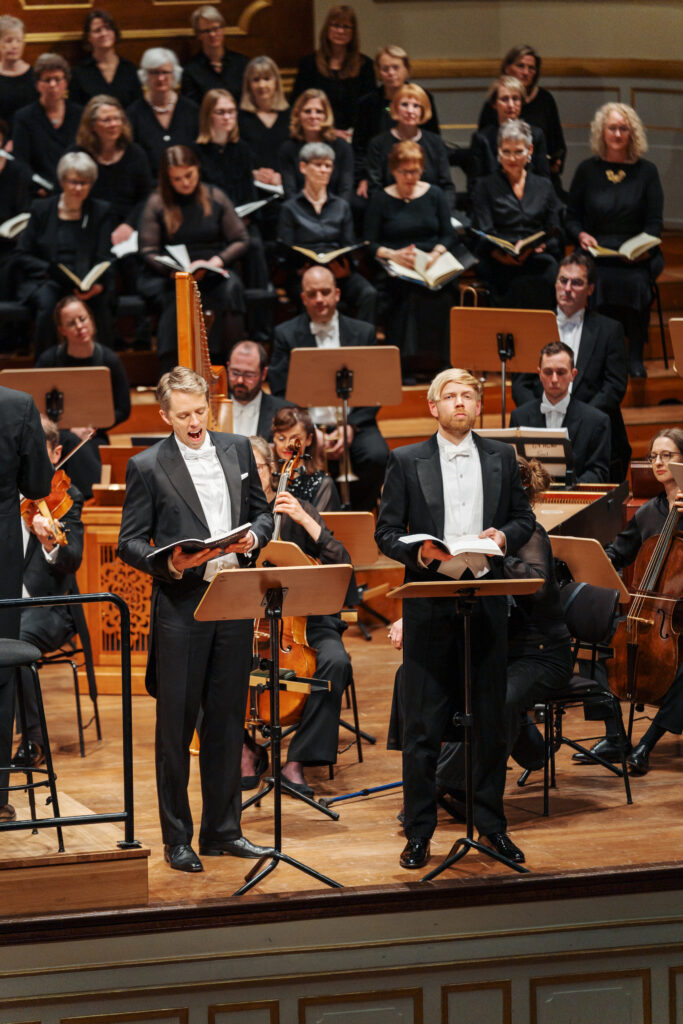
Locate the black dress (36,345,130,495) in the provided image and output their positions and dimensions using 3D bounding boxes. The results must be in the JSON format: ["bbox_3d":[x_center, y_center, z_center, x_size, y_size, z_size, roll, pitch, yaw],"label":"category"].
[{"bbox_3d":[-1.237,-0.399,26.907,0.490,0.850,0.580,-2,8,-6],"label":"black dress"}]

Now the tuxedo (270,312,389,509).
[{"bbox_3d":[-0.049,-0.406,26.328,0.570,1.030,0.750,-2,9,-6],"label":"tuxedo"}]

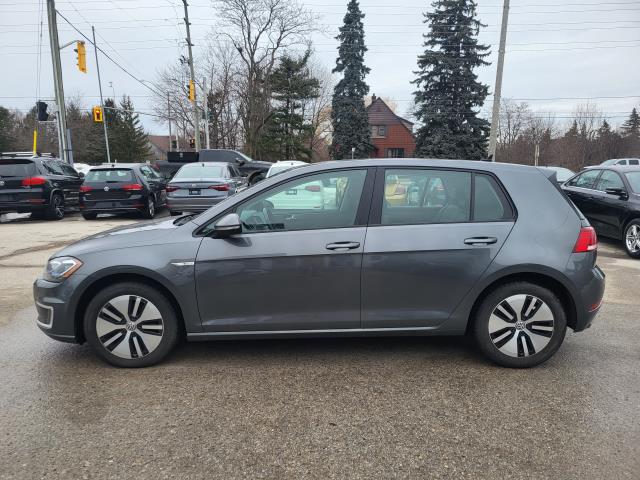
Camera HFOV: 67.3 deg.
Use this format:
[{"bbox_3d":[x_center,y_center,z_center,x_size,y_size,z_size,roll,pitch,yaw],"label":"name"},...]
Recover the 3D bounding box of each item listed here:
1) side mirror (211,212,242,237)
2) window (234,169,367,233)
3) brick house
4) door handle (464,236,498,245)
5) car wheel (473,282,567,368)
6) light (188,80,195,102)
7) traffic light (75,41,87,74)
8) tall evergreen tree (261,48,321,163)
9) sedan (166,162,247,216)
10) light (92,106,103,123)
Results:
[{"bbox_3d":[-0.612,-0.101,3.144,0.190,0.160,0.230,0,9,0],"label":"side mirror"},{"bbox_3d":[-0.124,-0.272,3.309,0.911,0.454,0.050,0,-13,0],"label":"window"},{"bbox_3d":[7.087,-11.119,52.931,8.300,7.910,9.000,0,9,0],"label":"brick house"},{"bbox_3d":[1.067,0.008,3.177,0.220,0.047,0.060,0,9,0],"label":"door handle"},{"bbox_3d":[1.358,0.560,3.338,0.630,0.630,0.210,0,9,0],"label":"car wheel"},{"bbox_3d":[-6.763,-7.816,25.300,0.330,1.120,0.520,0,9,0],"label":"light"},{"bbox_3d":[-8.669,-6.606,17.400,0.330,1.120,0.520,0,9,0],"label":"traffic light"},{"bbox_3d":[-2.681,-11.218,43.806,5.800,11.500,5.800,0,9,0],"label":"tall evergreen tree"},{"bbox_3d":[-3.542,-1.741,15.516,1.800,1.460,4.700,0,9,-3],"label":"sedan"},{"bbox_3d":[-16.186,-9.152,35.000,0.520,1.120,0.330,-2,9,-11],"label":"light"}]

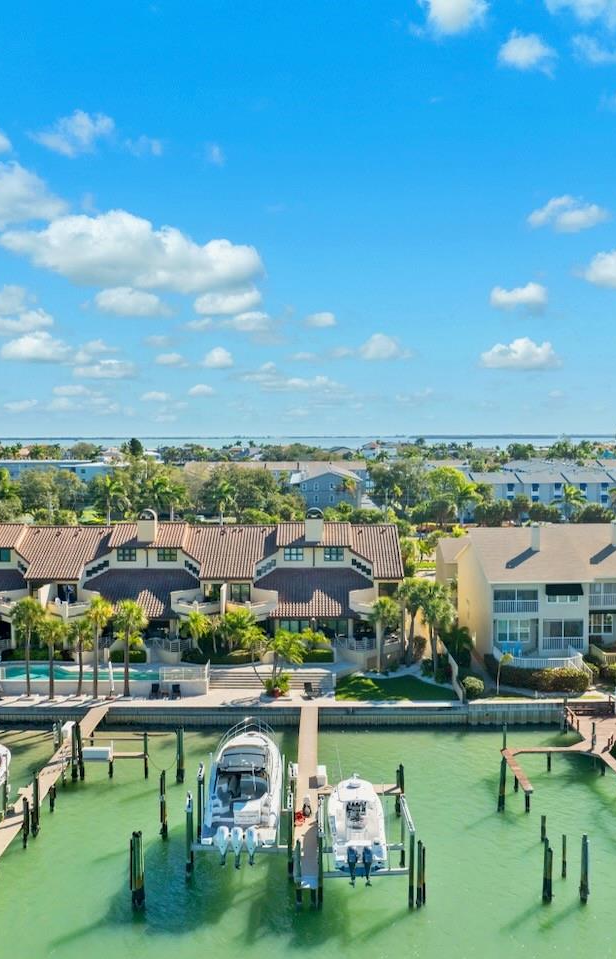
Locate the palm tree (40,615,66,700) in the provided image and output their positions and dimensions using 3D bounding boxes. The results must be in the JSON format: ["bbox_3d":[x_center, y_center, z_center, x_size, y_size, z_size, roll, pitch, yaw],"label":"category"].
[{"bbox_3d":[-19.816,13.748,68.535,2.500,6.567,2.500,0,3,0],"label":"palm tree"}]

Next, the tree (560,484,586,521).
[{"bbox_3d":[56.434,5.048,189.990,6.200,8.100,6.000,0,3,0],"label":"tree"}]

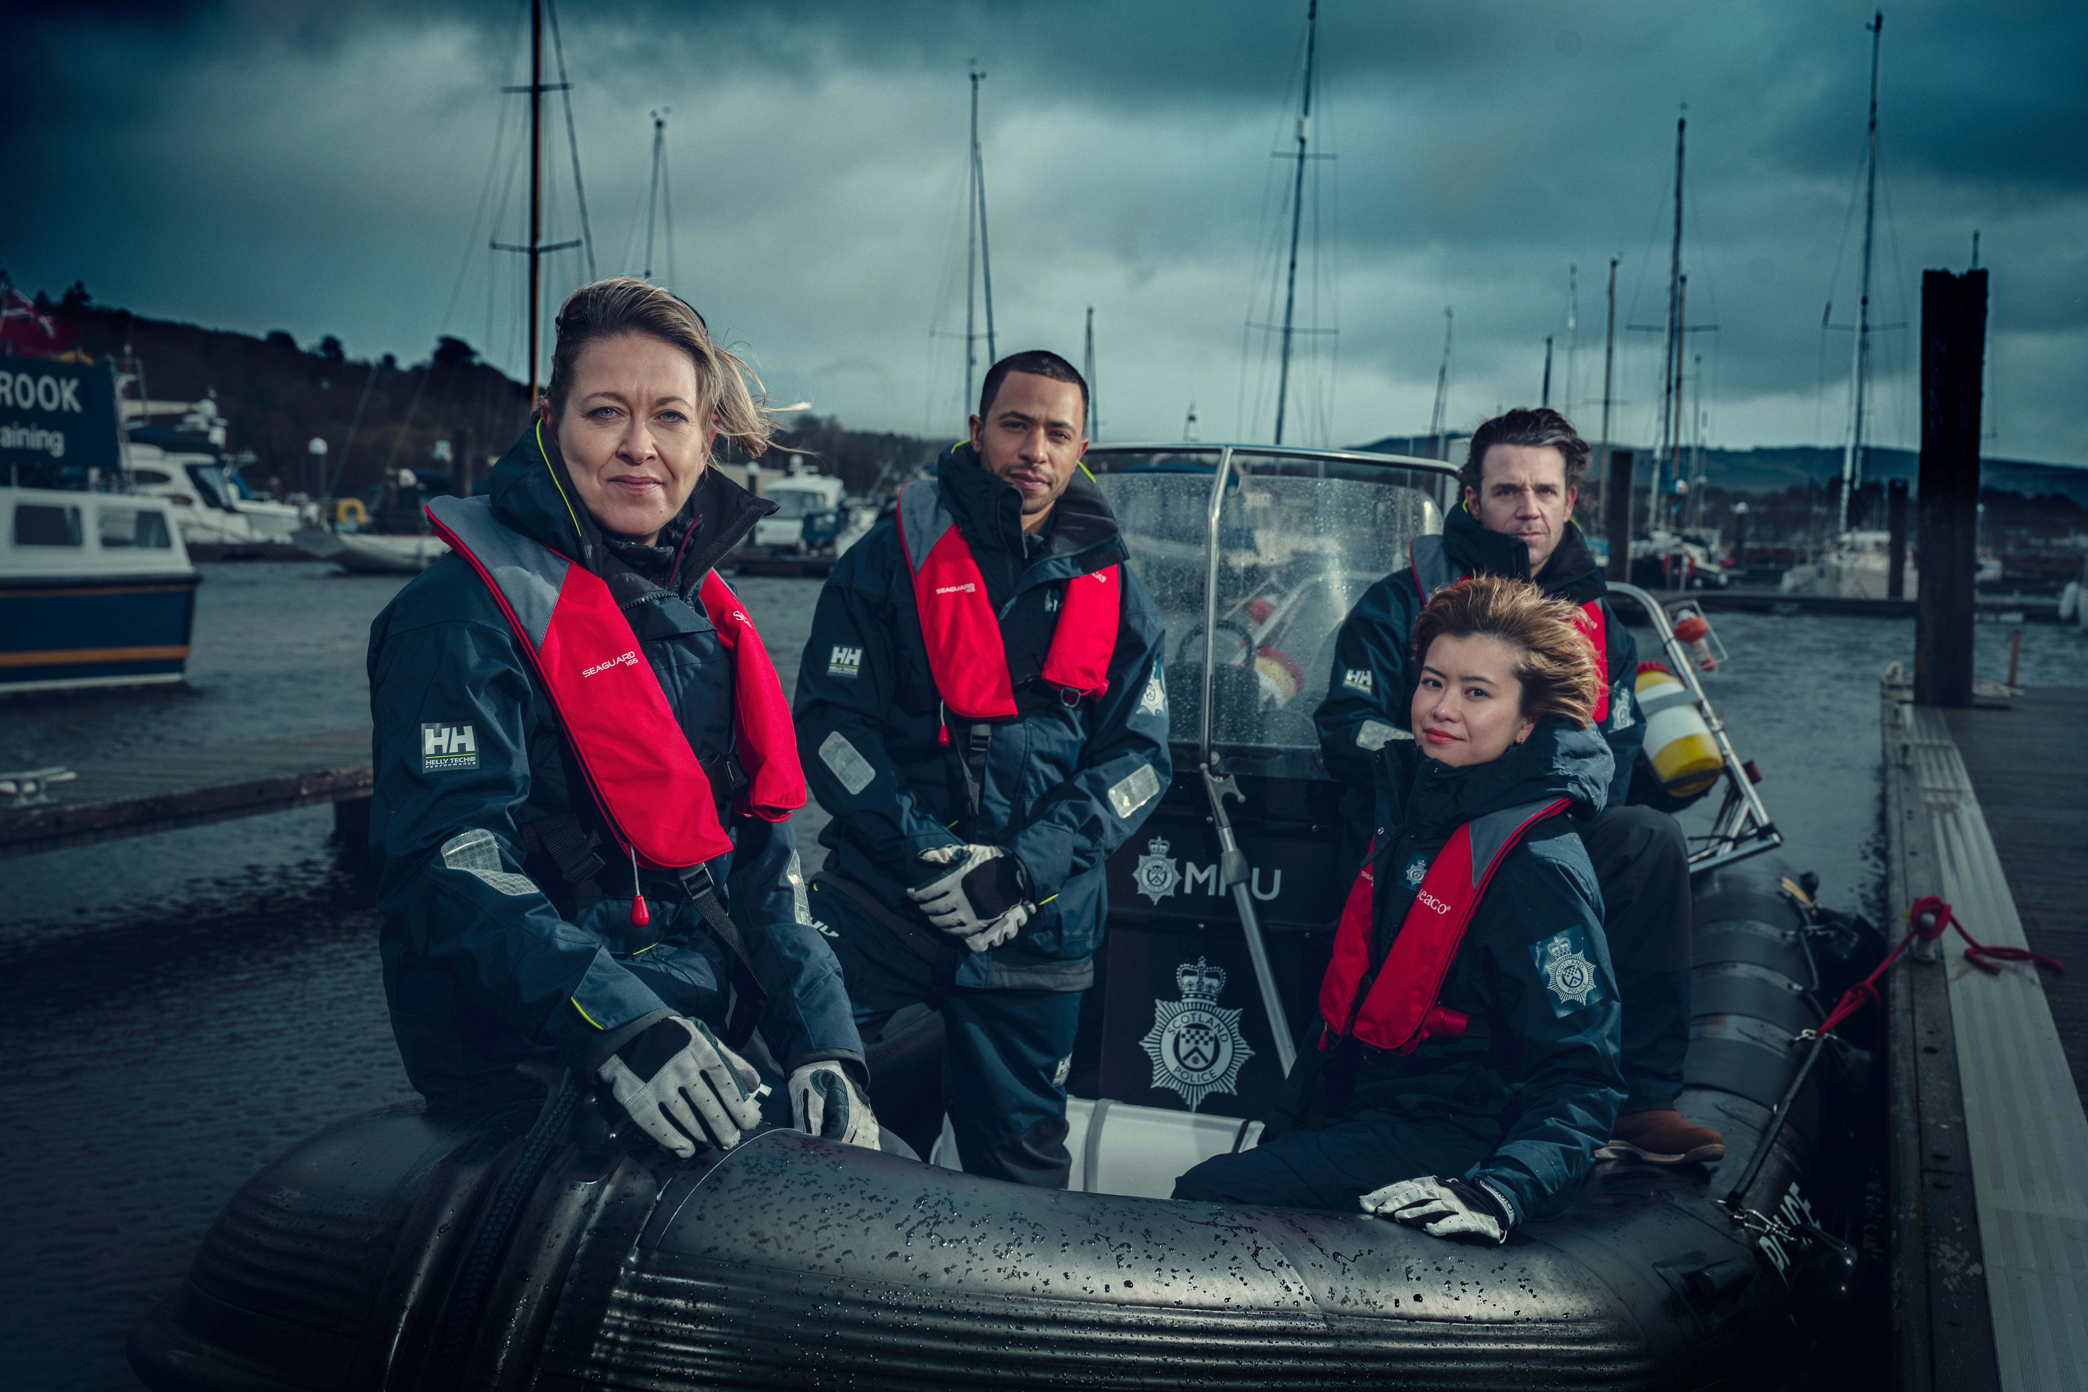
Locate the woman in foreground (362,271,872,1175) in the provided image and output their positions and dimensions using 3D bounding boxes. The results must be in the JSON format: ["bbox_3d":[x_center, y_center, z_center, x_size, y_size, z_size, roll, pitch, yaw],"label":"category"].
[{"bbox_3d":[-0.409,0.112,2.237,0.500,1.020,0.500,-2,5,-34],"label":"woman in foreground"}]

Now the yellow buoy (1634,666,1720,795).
[{"bbox_3d":[1.612,0.087,5.900,0.175,0.330,0.175,-25,3,0],"label":"yellow buoy"}]

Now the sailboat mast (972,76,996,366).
[{"bbox_3d":[-1.543,-11.380,64.626,0.180,10.380,0.180,-4,4,0],"label":"sailboat mast"}]

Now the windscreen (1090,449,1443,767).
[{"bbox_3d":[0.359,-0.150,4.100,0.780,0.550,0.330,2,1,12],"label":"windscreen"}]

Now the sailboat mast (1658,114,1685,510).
[{"bbox_3d":[16.036,-9.762,59.629,0.180,10.280,0.180,3,4,0],"label":"sailboat mast"}]

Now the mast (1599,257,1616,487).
[{"bbox_3d":[19.389,-10.775,79.692,0.200,8.520,0.200,2,4,0],"label":"mast"}]

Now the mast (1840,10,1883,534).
[{"bbox_3d":[19.917,-10.270,56.543,0.180,12.640,0.180,2,4,0],"label":"mast"}]

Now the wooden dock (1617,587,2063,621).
[{"bbox_3d":[17.140,-1.934,50.000,11.000,0.500,2.000,3,5,25],"label":"wooden dock"}]

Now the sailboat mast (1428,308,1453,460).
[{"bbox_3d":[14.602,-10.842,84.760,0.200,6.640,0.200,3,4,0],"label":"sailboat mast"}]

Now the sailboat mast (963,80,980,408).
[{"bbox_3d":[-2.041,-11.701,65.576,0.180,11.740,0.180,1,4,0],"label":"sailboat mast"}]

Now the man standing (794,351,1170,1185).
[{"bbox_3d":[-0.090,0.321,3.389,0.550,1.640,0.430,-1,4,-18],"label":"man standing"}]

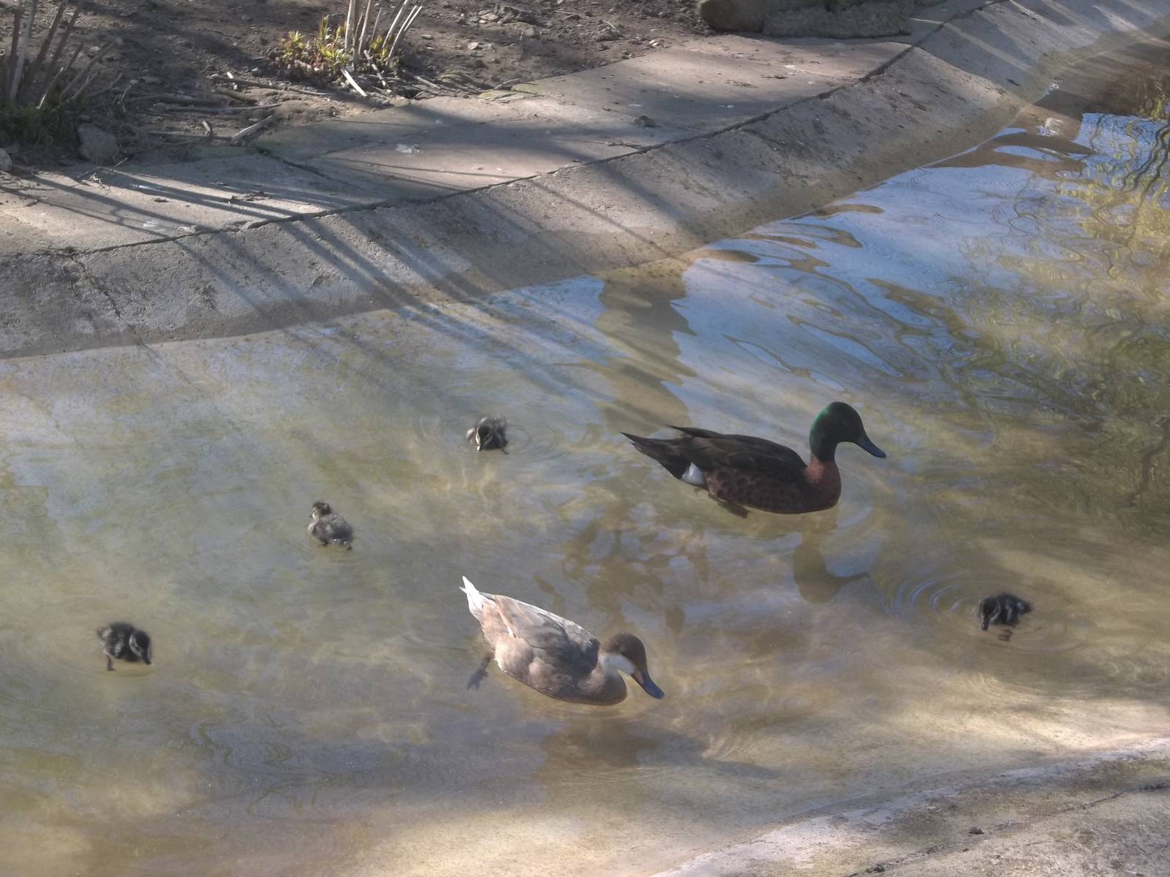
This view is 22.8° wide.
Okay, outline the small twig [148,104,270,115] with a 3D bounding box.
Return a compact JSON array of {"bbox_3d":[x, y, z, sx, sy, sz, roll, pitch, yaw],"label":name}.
[{"bbox_3d":[-0.665,-0.587,5.173,0.216,0.013,0.016,-3,25,-17],"label":"small twig"}]

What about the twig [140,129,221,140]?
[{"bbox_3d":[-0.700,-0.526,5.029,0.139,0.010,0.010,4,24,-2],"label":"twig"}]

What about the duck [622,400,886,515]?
[{"bbox_3d":[0.240,0.021,4.165,0.372,0.178,0.135,6,24,4],"label":"duck"}]

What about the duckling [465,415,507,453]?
[{"bbox_3d":[-0.145,-0.003,4.294,0.055,0.047,0.078,14,26,20],"label":"duckling"}]

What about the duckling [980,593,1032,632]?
[{"bbox_3d":[0.565,0.233,3.890,0.080,0.047,0.052,-10,28,-29],"label":"duckling"}]

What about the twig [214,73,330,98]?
[{"bbox_3d":[-0.578,-0.646,5.319,0.224,0.014,0.016,10,25,12],"label":"twig"}]

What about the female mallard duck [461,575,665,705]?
[{"bbox_3d":[-0.029,0.250,3.656,0.320,0.138,0.138,20,28,31],"label":"female mallard duck"}]

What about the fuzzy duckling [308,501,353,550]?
[{"bbox_3d":[-0.347,0.119,3.967,0.072,0.062,0.047,5,24,2],"label":"fuzzy duckling"}]

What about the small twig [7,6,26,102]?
[{"bbox_3d":[-1.004,-0.675,5.117,0.012,0.178,0.012,11,24,-3],"label":"small twig"}]

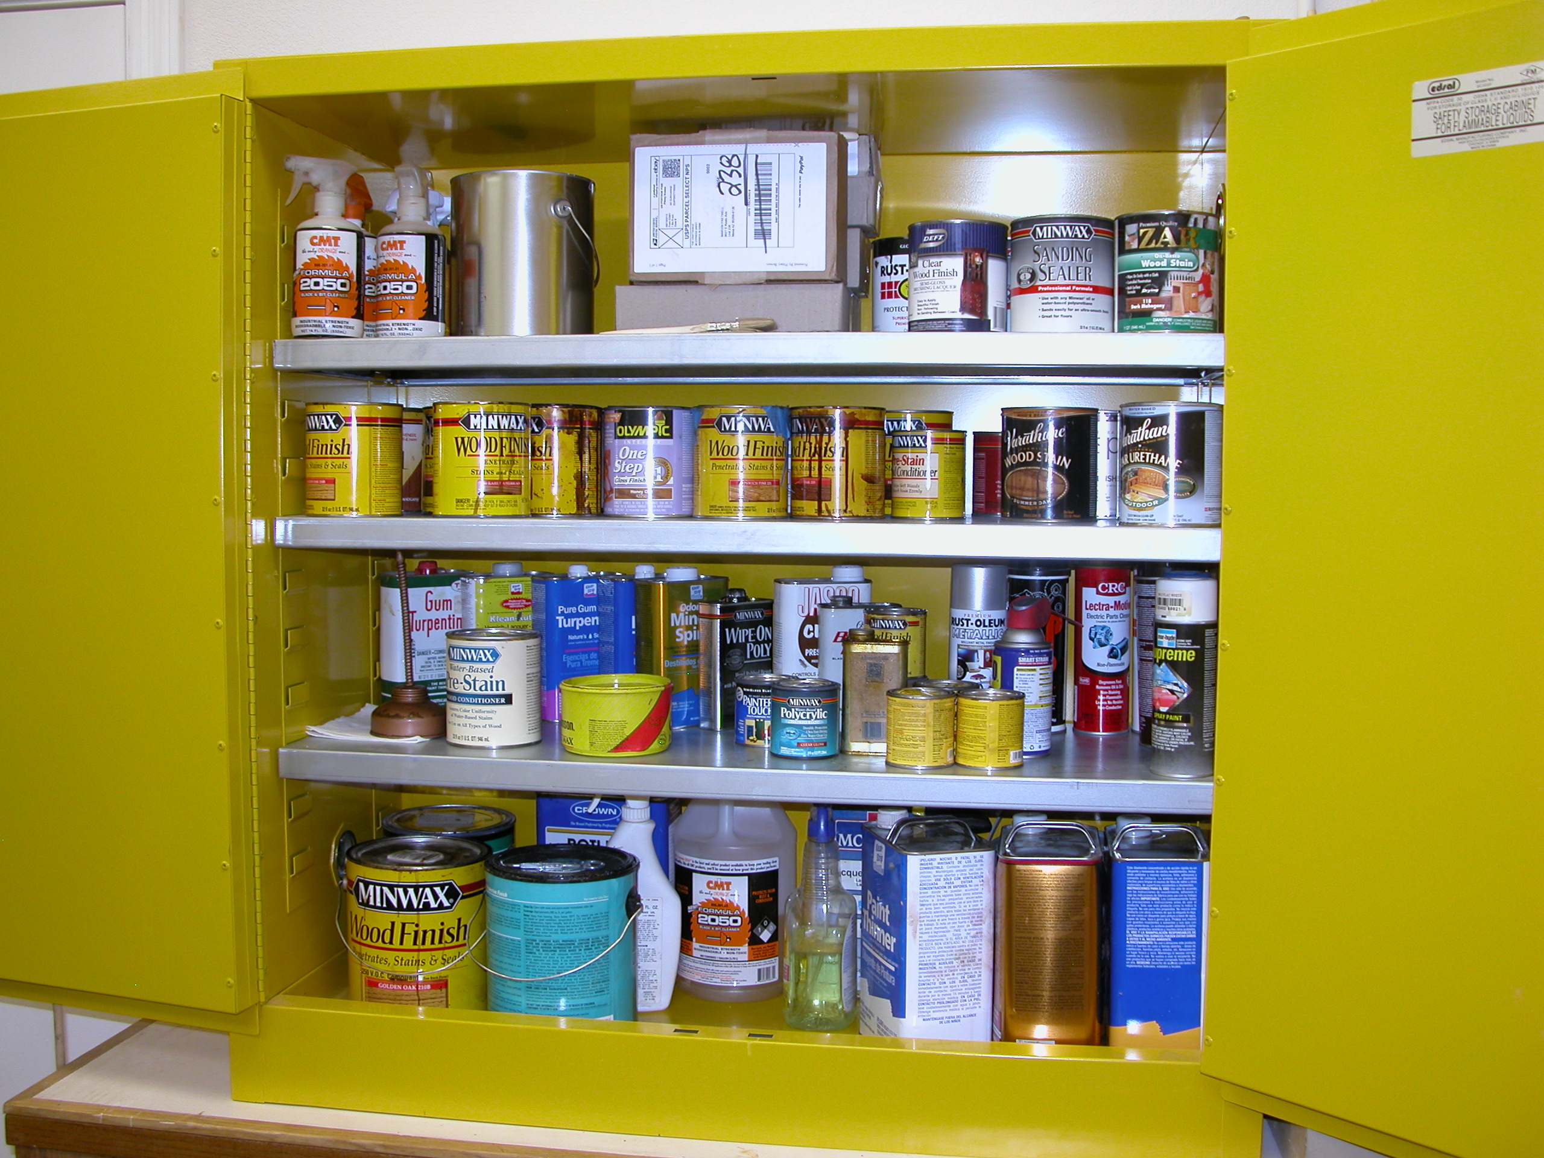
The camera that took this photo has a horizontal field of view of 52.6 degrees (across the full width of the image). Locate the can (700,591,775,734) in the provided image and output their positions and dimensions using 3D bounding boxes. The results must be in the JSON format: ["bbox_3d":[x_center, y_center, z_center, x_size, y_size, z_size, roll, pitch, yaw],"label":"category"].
[{"bbox_3d":[-0.043,0.095,1.889,0.078,0.170,0.046,-2,5,-34],"label":"can"}]

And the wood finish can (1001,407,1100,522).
[{"bbox_3d":[0.313,-0.129,1.757,0.107,0.124,0.107,0,4,0],"label":"wood finish can"}]

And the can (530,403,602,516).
[{"bbox_3d":[-0.251,-0.136,1.806,0.108,0.124,0.108,0,4,0],"label":"can"}]

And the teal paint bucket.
[{"bbox_3d":[-0.231,0.413,1.730,0.170,0.196,0.170,0,4,-8],"label":"teal paint bucket"}]

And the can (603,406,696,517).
[{"bbox_3d":[-0.136,-0.132,1.780,0.108,0.124,0.108,0,4,0],"label":"can"}]

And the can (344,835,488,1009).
[{"bbox_3d":[-0.409,0.410,1.814,0.168,0.194,0.168,0,4,0],"label":"can"}]

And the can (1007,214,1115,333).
[{"bbox_3d":[0.311,-0.318,1.670,0.108,0.124,0.108,1,4,9],"label":"can"}]

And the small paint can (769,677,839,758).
[{"bbox_3d":[0.036,0.151,1.700,0.074,0.077,0.074,0,4,1],"label":"small paint can"}]

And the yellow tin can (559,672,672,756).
[{"bbox_3d":[-0.174,0.151,1.750,0.126,0.075,0.126,0,4,0],"label":"yellow tin can"}]

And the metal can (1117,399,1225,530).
[{"bbox_3d":[0.416,-0.119,1.626,0.108,0.124,0.108,0,4,0],"label":"metal can"}]

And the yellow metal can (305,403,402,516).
[{"bbox_3d":[-0.472,-0.134,1.765,0.107,0.124,0.107,0,4,0],"label":"yellow metal can"}]

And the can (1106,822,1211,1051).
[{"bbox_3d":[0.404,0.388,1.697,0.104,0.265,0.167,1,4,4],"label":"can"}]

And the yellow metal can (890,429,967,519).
[{"bbox_3d":[0.178,-0.116,1.769,0.086,0.099,0.086,1,4,9],"label":"yellow metal can"}]

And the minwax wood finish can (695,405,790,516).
[{"bbox_3d":[-0.034,-0.133,1.773,0.108,0.124,0.108,0,4,0],"label":"minwax wood finish can"}]

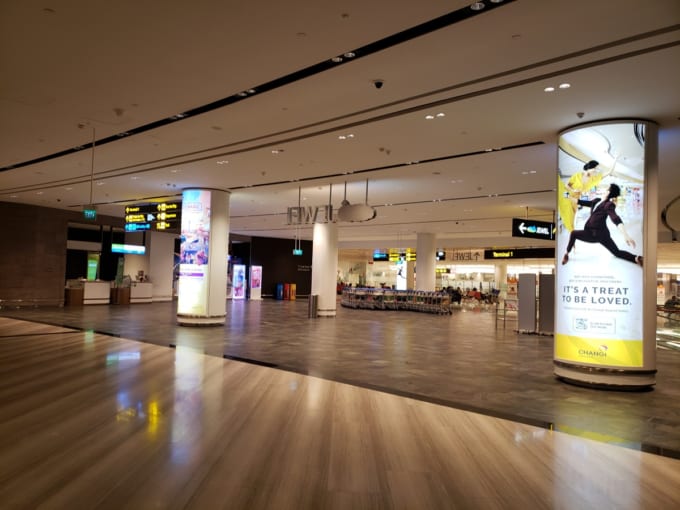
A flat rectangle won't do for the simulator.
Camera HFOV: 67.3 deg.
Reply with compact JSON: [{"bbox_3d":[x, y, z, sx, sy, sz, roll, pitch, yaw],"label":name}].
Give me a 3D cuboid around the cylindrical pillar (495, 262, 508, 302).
[{"bbox_3d":[13.599,2.262,42.962,1.000,3.180,1.000,2,-2,0],"label":"cylindrical pillar"}]

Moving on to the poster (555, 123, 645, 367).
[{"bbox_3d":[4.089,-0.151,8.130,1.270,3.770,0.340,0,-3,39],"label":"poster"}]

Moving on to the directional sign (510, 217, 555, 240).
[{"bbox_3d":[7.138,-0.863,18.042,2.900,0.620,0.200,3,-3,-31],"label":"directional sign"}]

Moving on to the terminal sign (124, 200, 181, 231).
[{"bbox_3d":[-6.477,-1.323,17.964,3.300,0.950,0.200,0,-3,33],"label":"terminal sign"}]

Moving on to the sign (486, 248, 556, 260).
[{"bbox_3d":[10.147,-0.006,28.407,0.220,0.510,4.700,4,-3,-40],"label":"sign"}]

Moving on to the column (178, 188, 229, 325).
[{"bbox_3d":[-4.287,0.076,16.163,1.460,4.200,1.460,2,-2,0],"label":"column"}]

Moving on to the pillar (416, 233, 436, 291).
[{"bbox_3d":[4.725,0.886,27.793,1.020,4.100,1.020,2,-2,0],"label":"pillar"}]

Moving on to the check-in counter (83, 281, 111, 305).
[{"bbox_3d":[-11.226,1.703,23.319,0.700,1.050,1.270,0,-3,38],"label":"check-in counter"}]

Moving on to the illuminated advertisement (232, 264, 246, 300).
[{"bbox_3d":[-6.154,1.705,31.130,0.760,2.020,0.250,3,-3,-26],"label":"illuminated advertisement"}]

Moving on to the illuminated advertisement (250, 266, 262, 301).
[{"bbox_3d":[-5.086,1.735,31.000,0.720,2.020,0.280,3,-3,-33],"label":"illuminated advertisement"}]

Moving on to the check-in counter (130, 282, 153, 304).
[{"bbox_3d":[-10.381,1.908,26.018,0.660,1.020,1.250,0,-3,35],"label":"check-in counter"}]

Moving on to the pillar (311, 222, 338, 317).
[{"bbox_3d":[-0.600,0.435,20.995,1.000,4.100,1.000,2,-2,0],"label":"pillar"}]

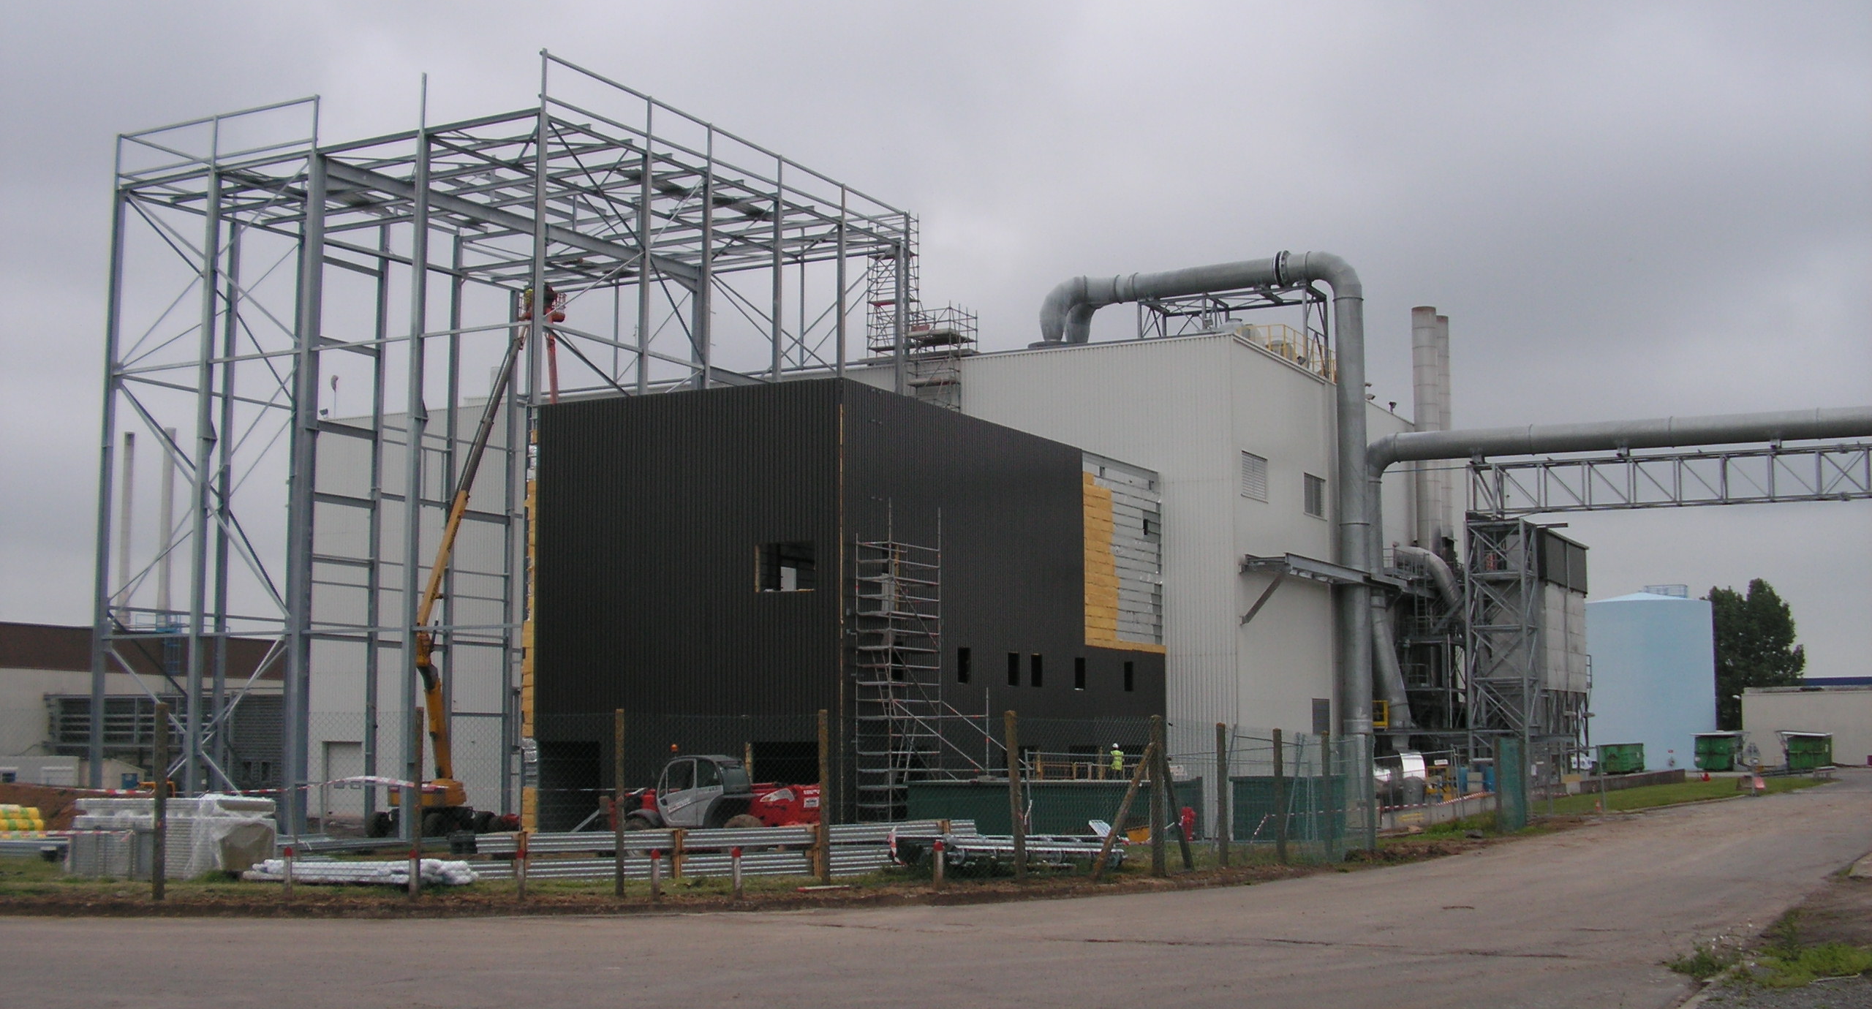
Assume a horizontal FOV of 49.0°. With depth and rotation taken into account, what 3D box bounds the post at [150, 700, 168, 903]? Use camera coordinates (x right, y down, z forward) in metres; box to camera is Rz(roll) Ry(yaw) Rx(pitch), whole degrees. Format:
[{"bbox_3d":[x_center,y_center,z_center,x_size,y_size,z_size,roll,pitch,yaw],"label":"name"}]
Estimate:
[{"bbox_3d":[-7.660,2.932,20.308,0.115,1.940,0.115,0,-6,0],"label":"post"}]

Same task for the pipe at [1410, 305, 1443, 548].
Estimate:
[{"bbox_3d":[22.810,-3.455,95.355,1.170,11.400,1.170,-3,-7,28],"label":"pipe"}]

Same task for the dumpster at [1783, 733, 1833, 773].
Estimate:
[{"bbox_3d":[52.641,15.002,124.000,2.550,2.300,2.200,-1,-7,11],"label":"dumpster"}]

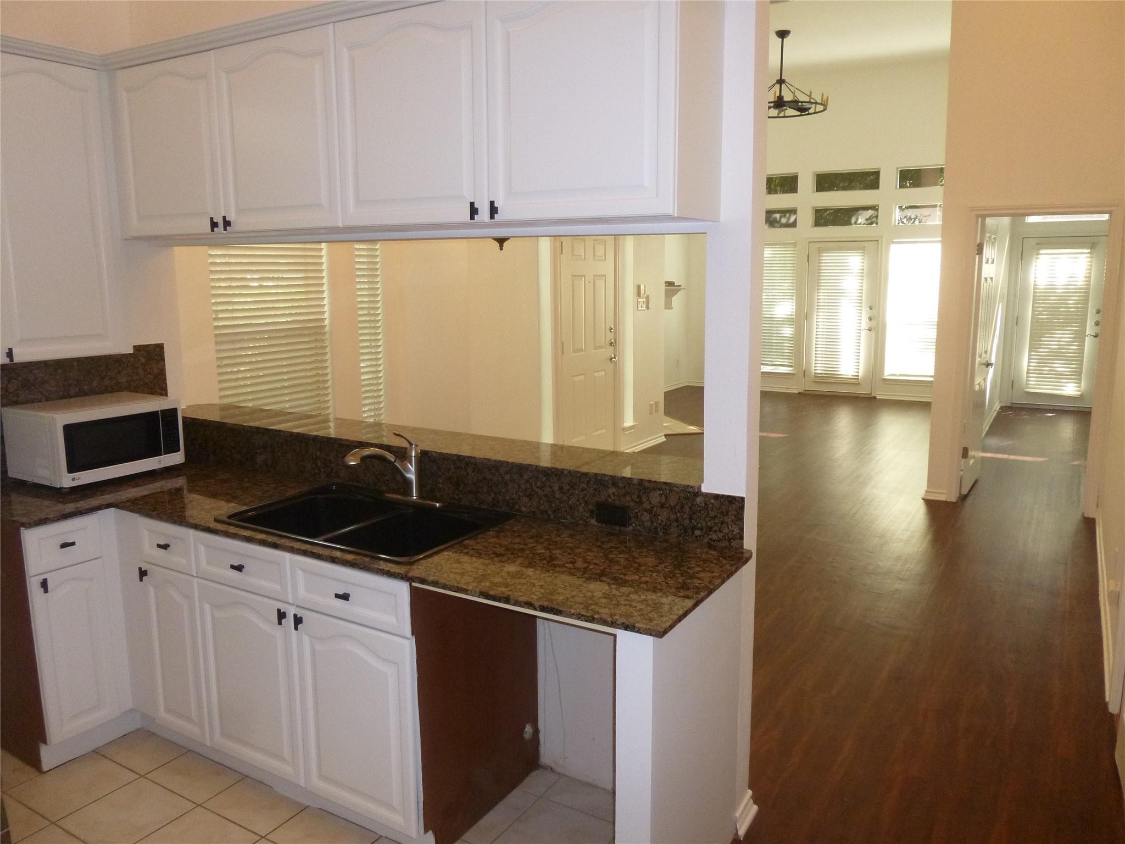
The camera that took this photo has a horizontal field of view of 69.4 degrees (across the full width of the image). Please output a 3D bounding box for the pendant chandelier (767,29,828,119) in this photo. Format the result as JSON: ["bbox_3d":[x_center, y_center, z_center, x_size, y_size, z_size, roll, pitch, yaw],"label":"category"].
[{"bbox_3d":[2.310,-3.696,8.575,0.950,0.800,0.950,5,12,31],"label":"pendant chandelier"}]

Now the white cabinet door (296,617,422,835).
[{"bbox_3d":[-0.594,0.857,2.357,0.455,0.590,0.025,5,12,31],"label":"white cabinet door"}]

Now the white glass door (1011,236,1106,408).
[{"bbox_3d":[6.052,-1.208,9.876,0.920,2.050,0.050,5,12,31],"label":"white glass door"}]

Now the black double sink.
[{"bbox_3d":[-0.628,0.403,2.609,0.840,0.200,0.530,5,12,31],"label":"black double sink"}]

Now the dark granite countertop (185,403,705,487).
[{"bbox_3d":[-0.589,0.070,3.089,2.550,0.030,0.360,5,12,31],"label":"dark granite countertop"}]

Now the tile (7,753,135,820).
[{"bbox_3d":[-1.650,1.230,2.752,0.305,0.010,0.305,5,12,31],"label":"tile"}]

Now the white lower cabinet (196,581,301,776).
[{"bbox_3d":[-0.853,0.780,2.818,0.460,0.600,0.550,5,12,31],"label":"white lower cabinet"}]

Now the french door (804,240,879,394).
[{"bbox_3d":[3.852,-1.427,11.238,0.920,2.050,0.050,5,12,31],"label":"french door"}]

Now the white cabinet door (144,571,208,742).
[{"bbox_3d":[-1.328,0.789,2.801,0.305,0.590,0.025,5,12,31],"label":"white cabinet door"}]

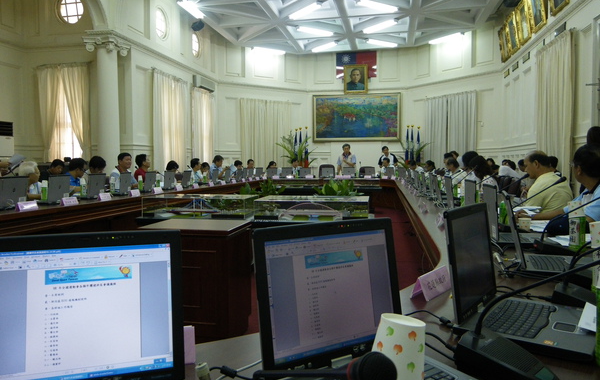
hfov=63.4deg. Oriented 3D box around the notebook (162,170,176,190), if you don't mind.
[{"bbox_3d":[-2.094,-0.134,7.342,0.300,0.285,0.330,1,3,9],"label":"notebook"}]

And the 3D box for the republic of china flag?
[{"bbox_3d":[1.891,-4.140,16.098,1.360,0.907,0.030,0,3,11],"label":"republic of china flag"}]

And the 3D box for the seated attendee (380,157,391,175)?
[{"bbox_3d":[2.428,-0.249,13.708,0.500,1.295,0.750,0,3,13],"label":"seated attendee"}]

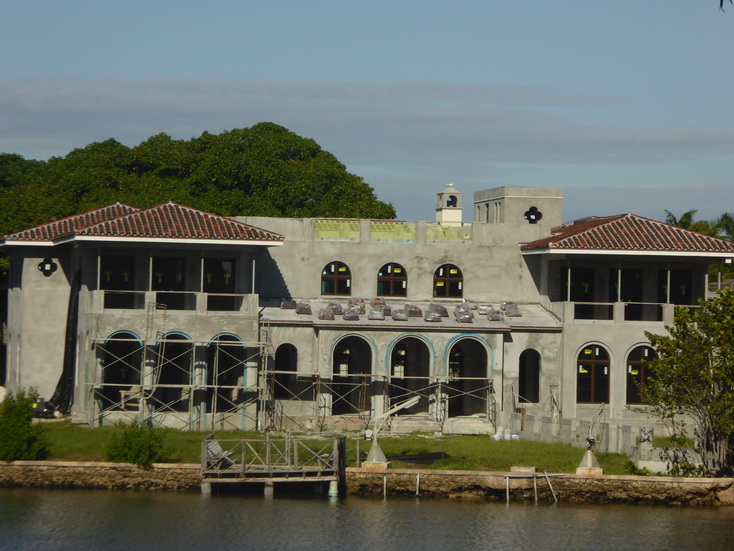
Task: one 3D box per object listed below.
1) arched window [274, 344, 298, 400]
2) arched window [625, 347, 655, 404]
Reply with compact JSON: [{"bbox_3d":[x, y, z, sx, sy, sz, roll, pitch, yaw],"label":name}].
[{"bbox_3d":[-3.465,4.164,169.935,1.008,2.438,0.200,1,-1,-10],"label":"arched window"},{"bbox_3d":[12.125,4.389,172.228,1.467,2.590,0.180,1,-1,-10],"label":"arched window"}]

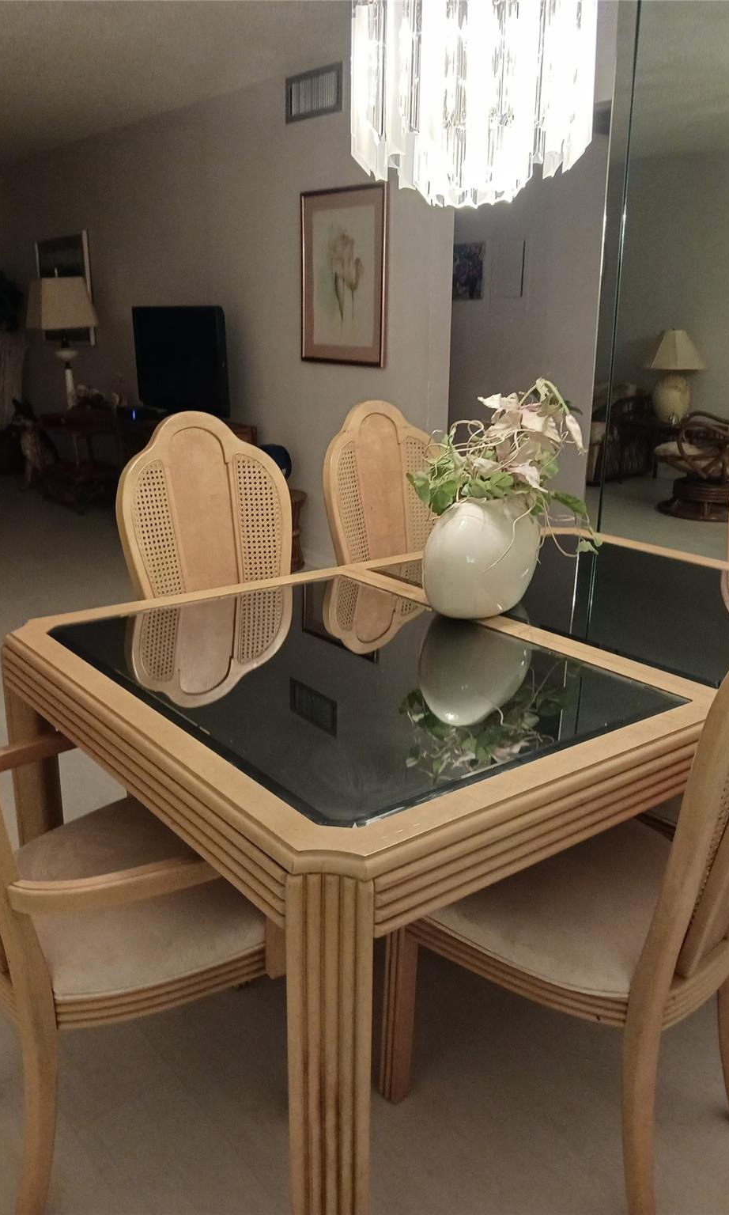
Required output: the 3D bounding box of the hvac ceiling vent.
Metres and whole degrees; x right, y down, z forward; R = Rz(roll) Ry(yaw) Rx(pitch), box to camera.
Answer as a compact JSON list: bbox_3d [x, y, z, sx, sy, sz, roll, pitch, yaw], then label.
[{"bbox_3d":[-0.254,-2.449,4.521,0.025,0.203,0.459,-12,21,-37],"label":"hvac ceiling vent"}]

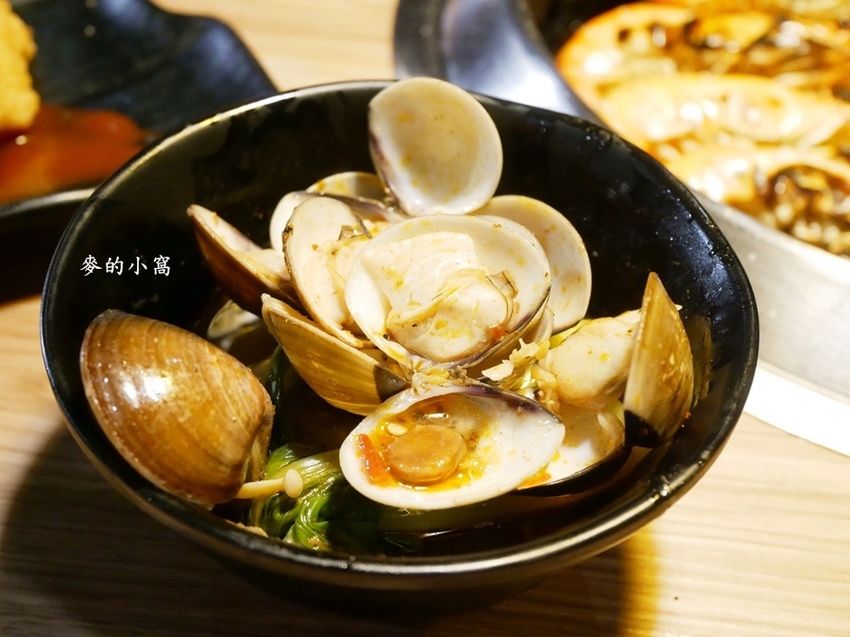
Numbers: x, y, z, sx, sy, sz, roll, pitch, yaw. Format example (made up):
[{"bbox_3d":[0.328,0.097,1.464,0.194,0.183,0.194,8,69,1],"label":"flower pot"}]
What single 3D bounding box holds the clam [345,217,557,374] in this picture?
[{"bbox_3d":[0.005,-0.004,0.252,0.041,0.013,0.035,3,65,6],"label":"clam"}]

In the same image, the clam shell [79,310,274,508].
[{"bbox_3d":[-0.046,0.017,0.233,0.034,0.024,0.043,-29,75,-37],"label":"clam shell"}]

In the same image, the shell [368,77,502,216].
[{"bbox_3d":[0.002,-0.039,0.280,0.034,0.011,0.030,41,72,-8],"label":"shell"}]

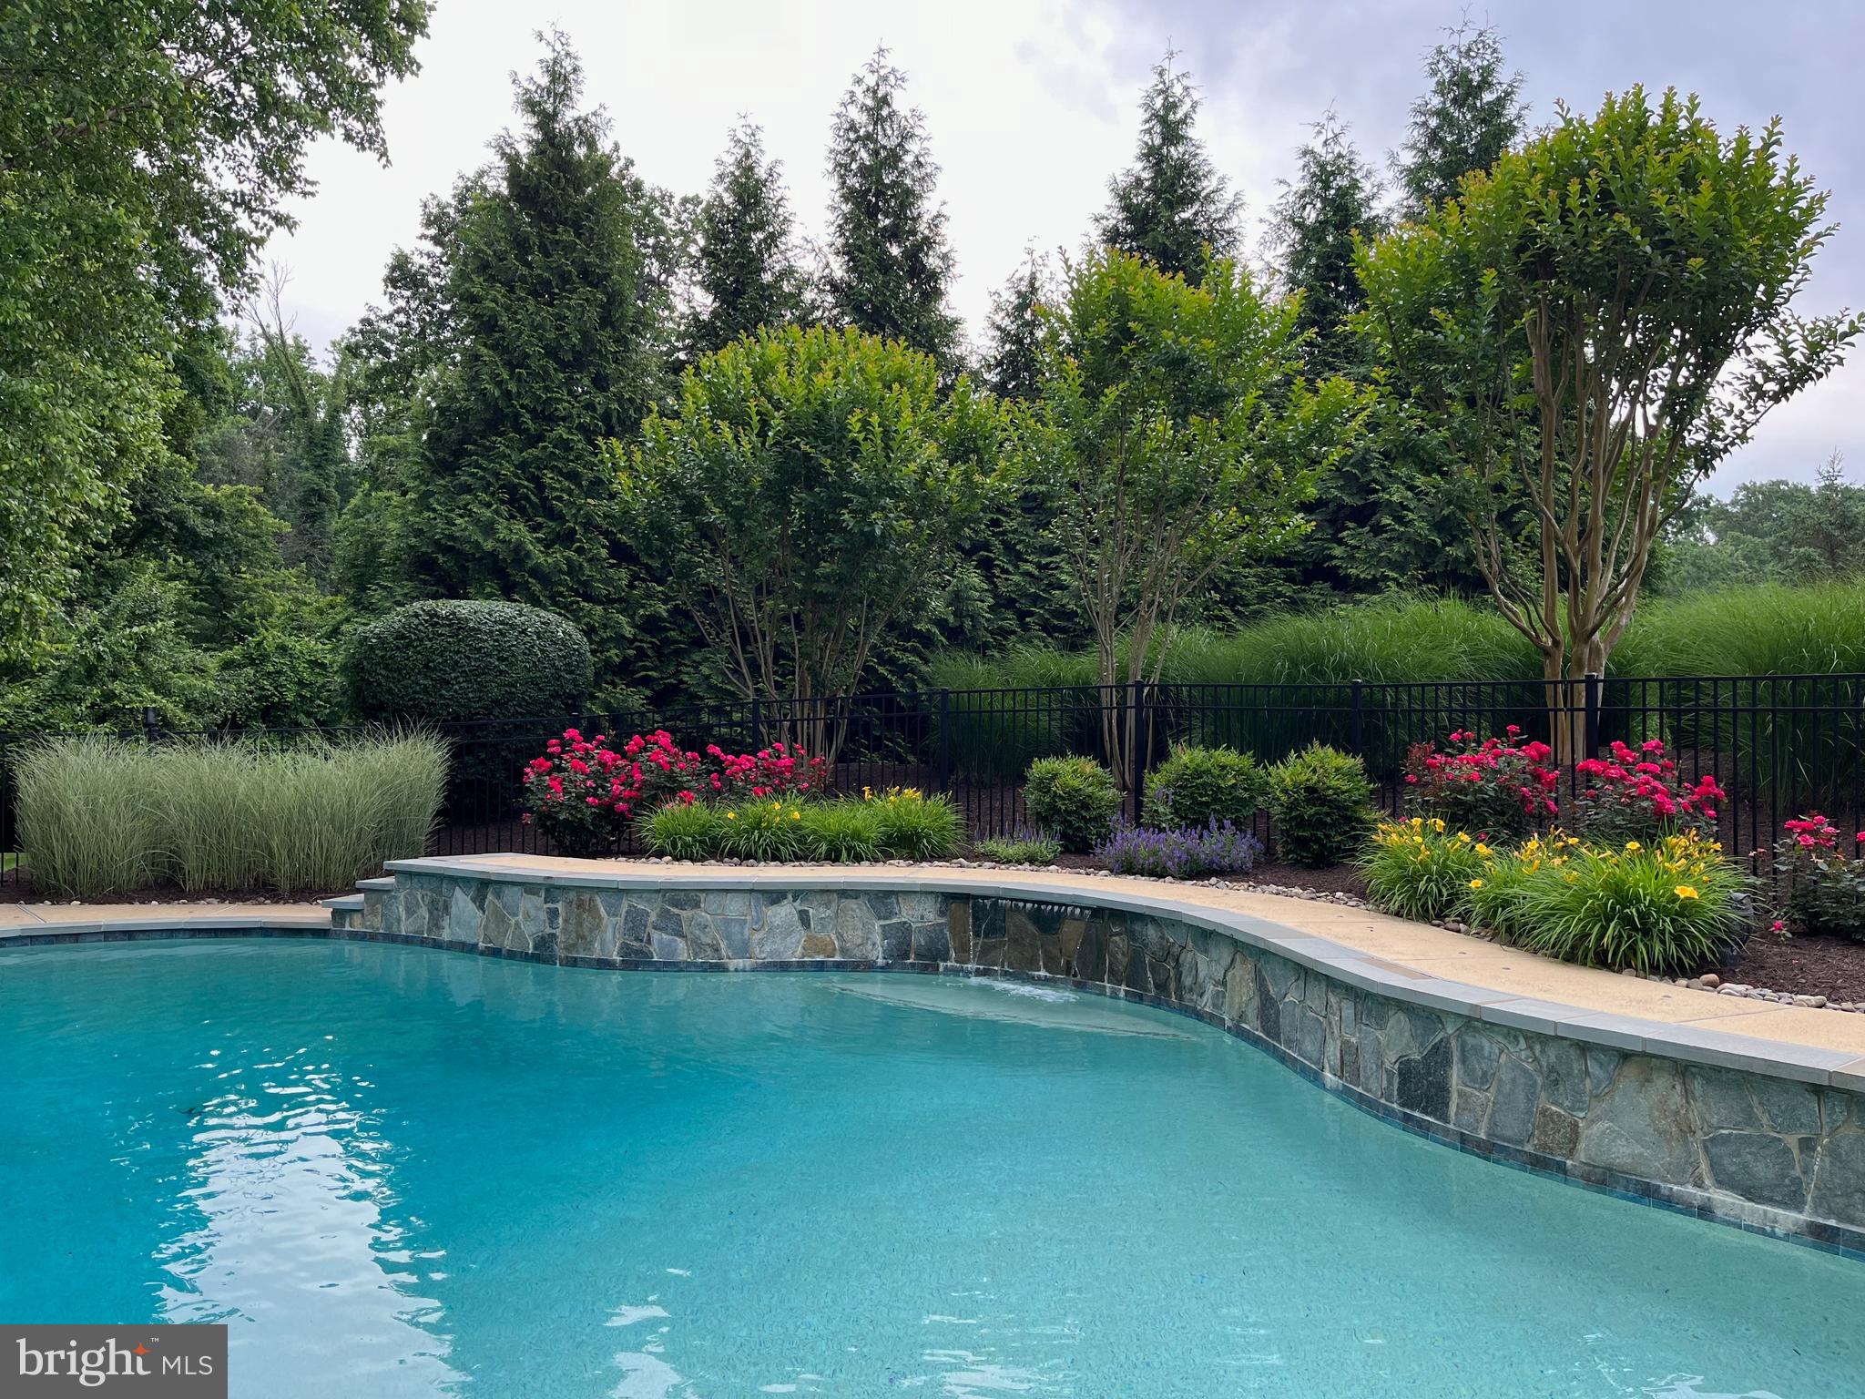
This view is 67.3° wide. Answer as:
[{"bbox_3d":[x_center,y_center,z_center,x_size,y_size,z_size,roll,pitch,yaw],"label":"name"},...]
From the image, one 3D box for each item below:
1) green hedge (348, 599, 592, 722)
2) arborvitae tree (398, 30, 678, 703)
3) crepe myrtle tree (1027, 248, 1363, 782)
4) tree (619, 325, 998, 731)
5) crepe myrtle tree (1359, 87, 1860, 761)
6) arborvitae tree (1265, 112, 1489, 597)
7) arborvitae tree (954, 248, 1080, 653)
[{"bbox_3d":[-4.987,0.110,15.100,2.640,2.370,2.300,0,0,0],"label":"green hedge"},{"bbox_3d":[-4.877,-3.536,17.300,3.510,9.430,3.400,0,0,0],"label":"arborvitae tree"},{"bbox_3d":[2.453,-1.690,13.100,3.150,5.060,3.100,0,0,0],"label":"crepe myrtle tree"},{"bbox_3d":[-1.316,-1.563,14.800,4.000,4.770,3.800,0,0,0],"label":"tree"},{"bbox_3d":[5.907,-2.373,12.200,4.370,5.900,4.100,0,0,0],"label":"crepe myrtle tree"},{"bbox_3d":[5.349,-3.236,17.000,2.830,7.730,2.800,0,0,0],"label":"arborvitae tree"},{"bbox_3d":[1.156,-2.448,17.500,2.000,6.370,2.100,0,0,0],"label":"arborvitae tree"}]

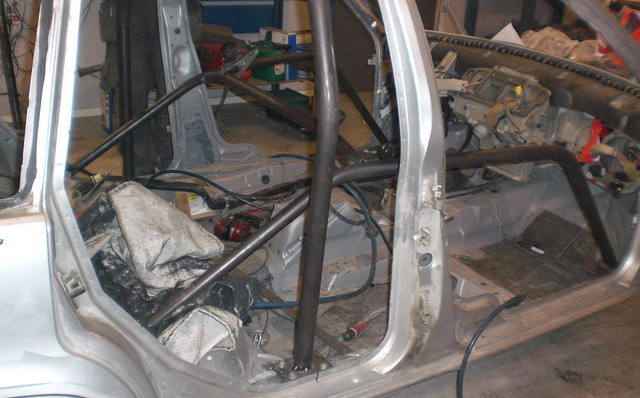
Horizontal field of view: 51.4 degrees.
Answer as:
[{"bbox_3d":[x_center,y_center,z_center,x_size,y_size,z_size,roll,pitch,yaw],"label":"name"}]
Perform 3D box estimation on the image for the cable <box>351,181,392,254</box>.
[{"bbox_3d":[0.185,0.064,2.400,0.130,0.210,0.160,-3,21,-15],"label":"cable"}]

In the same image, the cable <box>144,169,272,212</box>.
[{"bbox_3d":[-0.425,-0.033,2.552,0.540,0.130,0.110,10,21,20],"label":"cable"}]

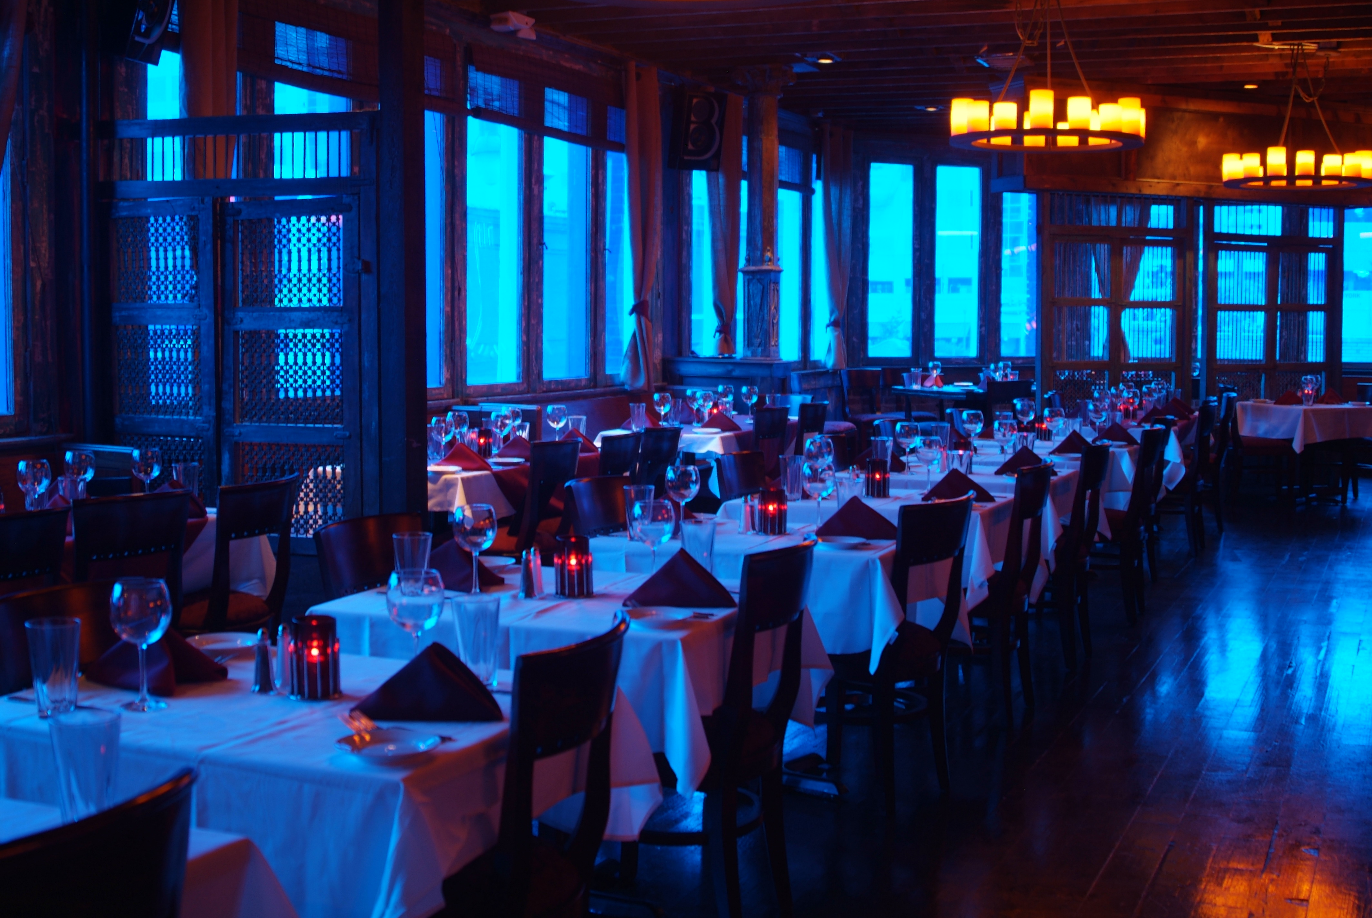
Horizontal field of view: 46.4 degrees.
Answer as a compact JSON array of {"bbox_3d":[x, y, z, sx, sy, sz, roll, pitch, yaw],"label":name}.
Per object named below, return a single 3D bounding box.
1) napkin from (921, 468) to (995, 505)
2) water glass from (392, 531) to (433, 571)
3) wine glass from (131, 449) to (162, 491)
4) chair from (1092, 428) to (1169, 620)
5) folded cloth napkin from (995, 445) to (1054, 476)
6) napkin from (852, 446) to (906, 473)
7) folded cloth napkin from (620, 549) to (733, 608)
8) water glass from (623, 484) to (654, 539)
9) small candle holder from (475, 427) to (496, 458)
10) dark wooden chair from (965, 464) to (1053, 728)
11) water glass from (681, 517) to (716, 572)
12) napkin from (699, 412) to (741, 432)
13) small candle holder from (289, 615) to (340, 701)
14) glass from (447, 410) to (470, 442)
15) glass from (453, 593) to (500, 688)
[{"bbox_3d":[1.032,0.092,5.955,0.275,0.122,0.160,3,6,30],"label":"napkin"},{"bbox_3d":[-0.647,0.259,3.796,0.092,0.157,0.092,2,5,25],"label":"water glass"},{"bbox_3d":[-1.639,0.074,4.870,0.094,0.205,0.094,1,5,0],"label":"wine glass"},{"bbox_3d":[1.934,0.292,7.506,0.520,0.870,0.430,2,5,25],"label":"chair"},{"bbox_3d":[1.354,0.002,6.433,0.240,0.118,0.155,-1,6,-14],"label":"folded cloth napkin"},{"bbox_3d":[0.775,-0.008,6.483,0.235,0.115,0.160,2,5,10],"label":"napkin"},{"bbox_3d":[-0.011,0.270,3.681,0.255,0.130,0.160,1,5,13],"label":"folded cloth napkin"},{"bbox_3d":[-0.132,0.151,4.483,0.084,0.147,0.084,1,5,0],"label":"water glass"},{"bbox_3d":[-0.852,-0.065,6.804,0.090,0.125,0.090,1,5,0],"label":"small candle holder"},{"bbox_3d":[0.993,0.451,5.678,0.520,0.870,0.430,2,5,25],"label":"dark wooden chair"},{"bbox_3d":[0.031,0.237,3.963,0.086,0.152,0.086,0,5,0],"label":"water glass"},{"bbox_3d":[0.199,-0.227,9.300,0.240,0.120,0.190,2,5,25],"label":"napkin"},{"bbox_3d":[-0.617,0.331,2.669,0.091,0.125,0.091,1,5,0],"label":"small candle holder"},{"bbox_3d":[-1.023,-0.104,7.209,0.099,0.211,0.099,2,5,25],"label":"glass"},{"bbox_3d":[-0.377,0.333,2.924,0.089,0.157,0.089,0,5,0],"label":"glass"}]

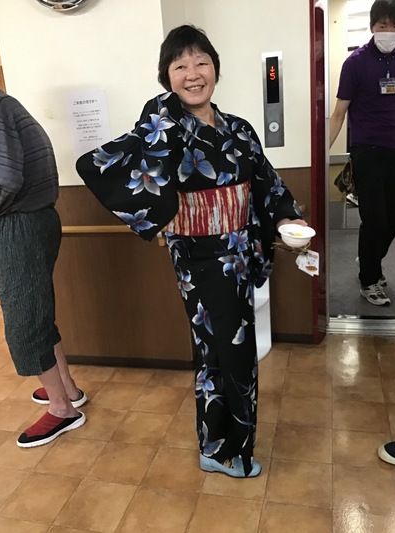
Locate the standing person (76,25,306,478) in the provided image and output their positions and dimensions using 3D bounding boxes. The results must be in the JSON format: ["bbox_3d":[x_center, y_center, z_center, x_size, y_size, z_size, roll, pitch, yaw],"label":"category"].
[{"bbox_3d":[-0.013,0.022,1.591,0.710,1.530,0.440,-12,18,-26],"label":"standing person"}]

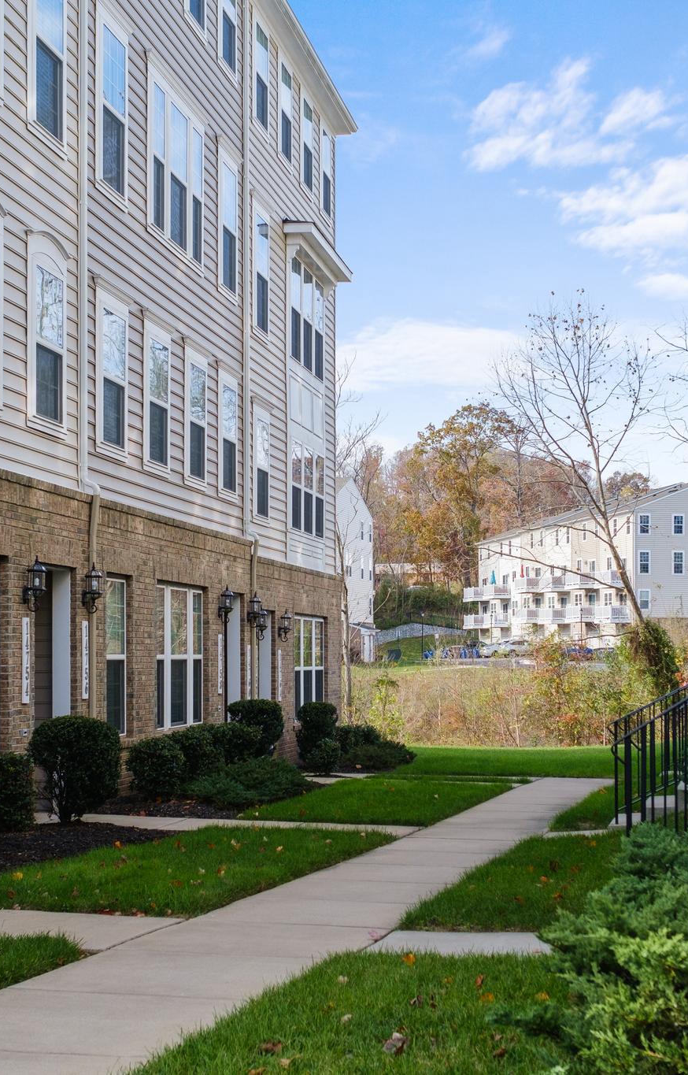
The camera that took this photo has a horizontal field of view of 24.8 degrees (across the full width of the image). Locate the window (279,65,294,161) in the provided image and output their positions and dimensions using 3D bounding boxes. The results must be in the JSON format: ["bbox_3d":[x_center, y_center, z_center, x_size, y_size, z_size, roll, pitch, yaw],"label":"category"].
[{"bbox_3d":[-1.002,-7.446,27.647,0.120,1.614,1.009,0,-2,11],"label":"window"}]

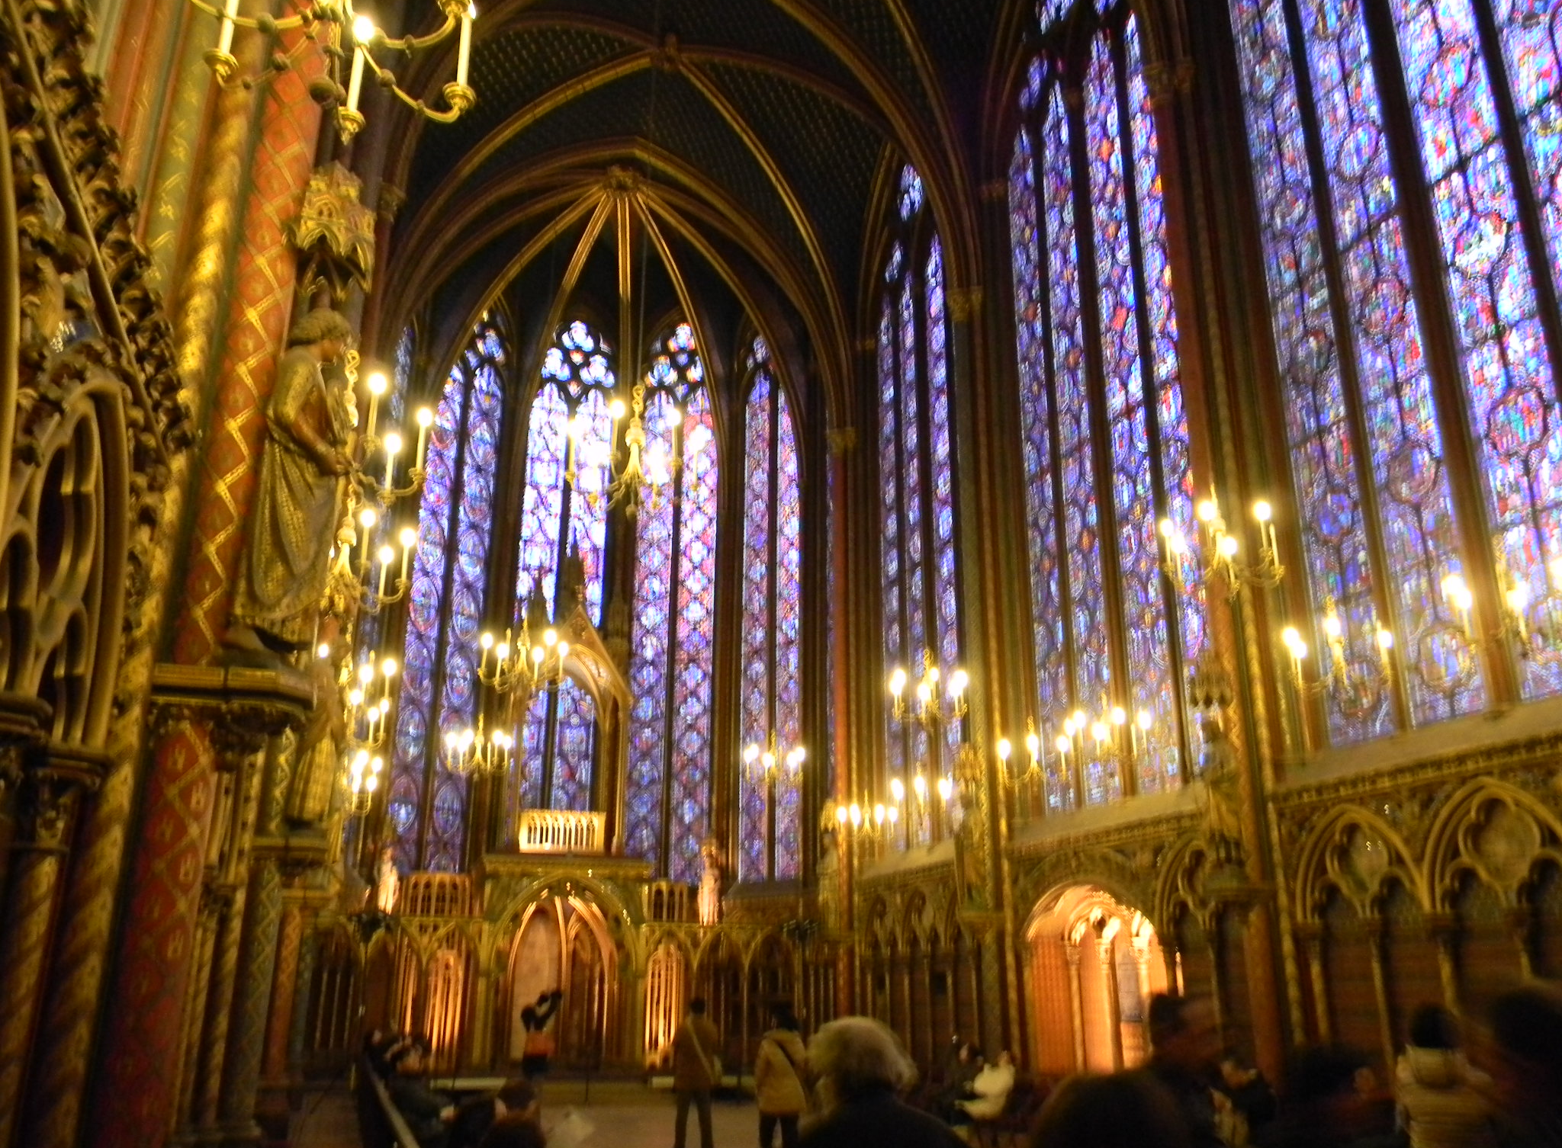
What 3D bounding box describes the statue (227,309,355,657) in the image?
[{"bbox_3d":[-2.218,-0.461,5.840,0.520,1.720,0.520,6,-20,-17],"label":"statue"}]

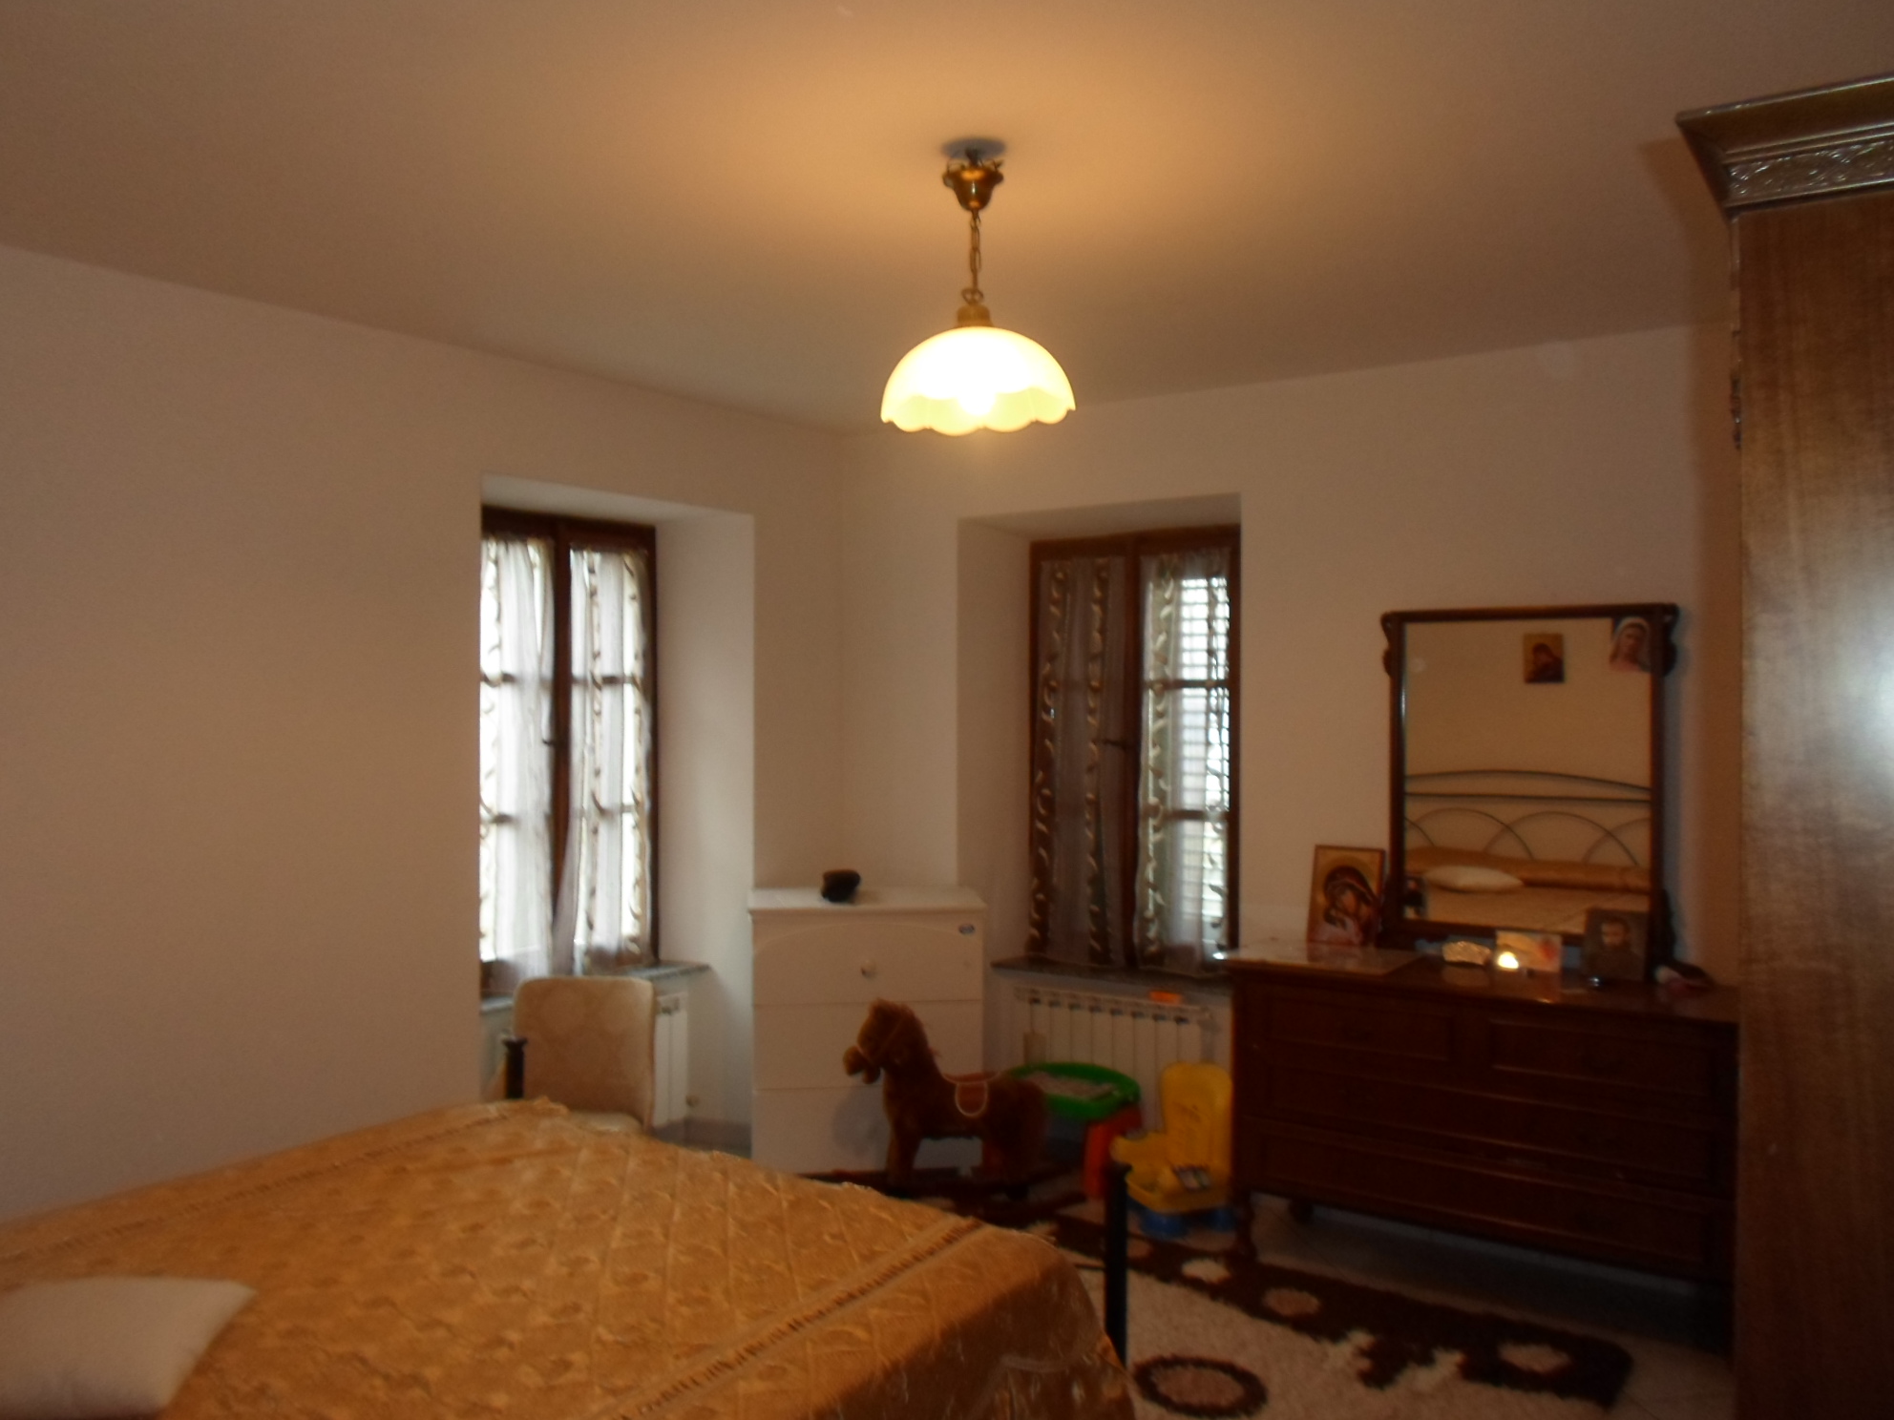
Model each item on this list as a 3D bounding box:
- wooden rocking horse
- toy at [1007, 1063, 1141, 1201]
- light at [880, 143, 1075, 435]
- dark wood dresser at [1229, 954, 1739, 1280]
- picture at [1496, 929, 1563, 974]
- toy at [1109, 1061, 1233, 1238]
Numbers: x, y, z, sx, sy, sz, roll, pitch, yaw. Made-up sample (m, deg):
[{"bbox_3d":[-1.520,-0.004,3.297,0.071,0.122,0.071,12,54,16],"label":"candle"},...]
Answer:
[{"bbox_3d":[0.010,1.236,4.340,0.740,0.630,0.280,0,0,-3],"label":"wooden rocking horse"},{"bbox_3d":[0.395,1.390,4.575,0.490,0.320,0.390,0,0,33],"label":"toy"},{"bbox_3d":[0.055,-0.772,2.470,0.350,0.485,0.350,0,0,0],"label":"light"},{"bbox_3d":[1.464,1.132,3.700,1.300,0.836,0.450,0,0,33],"label":"dark wood dresser"},{"bbox_3d":[1.600,0.663,3.760,0.168,0.108,0.020,0,-8,33],"label":"picture"},{"bbox_3d":[0.700,1.307,4.190,0.340,0.485,0.320,0,0,-21],"label":"toy"}]

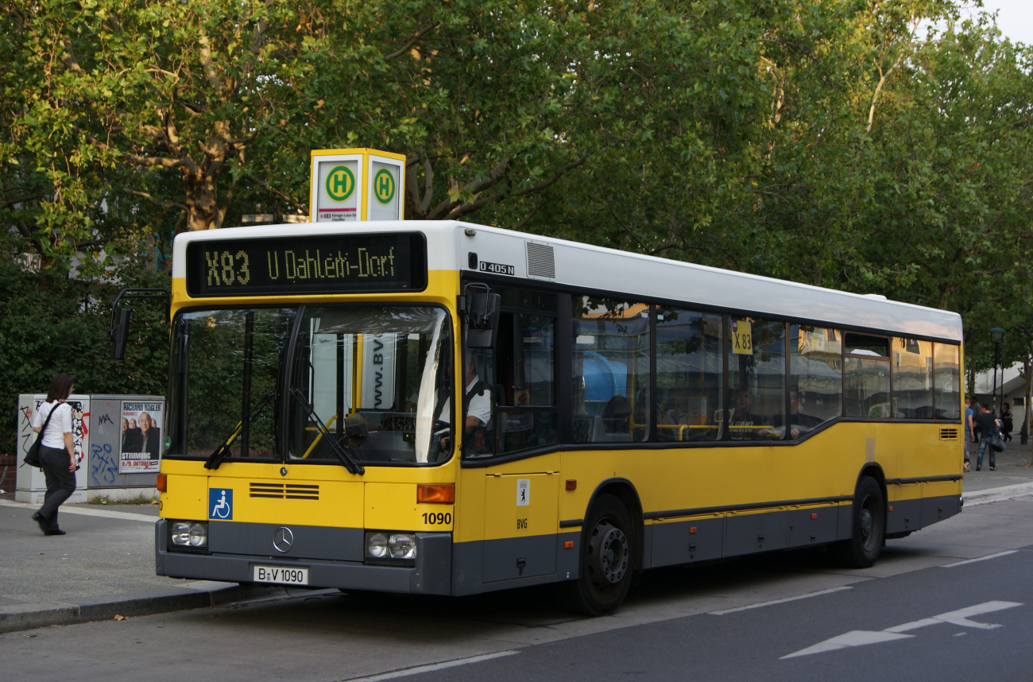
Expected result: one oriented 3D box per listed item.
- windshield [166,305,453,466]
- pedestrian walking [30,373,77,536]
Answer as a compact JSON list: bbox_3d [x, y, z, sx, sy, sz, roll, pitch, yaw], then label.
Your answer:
[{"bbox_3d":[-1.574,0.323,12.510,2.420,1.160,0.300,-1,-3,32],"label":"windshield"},{"bbox_3d":[-4.745,1.160,17.700,0.500,1.680,0.470,3,-3,-41],"label":"pedestrian walking"}]

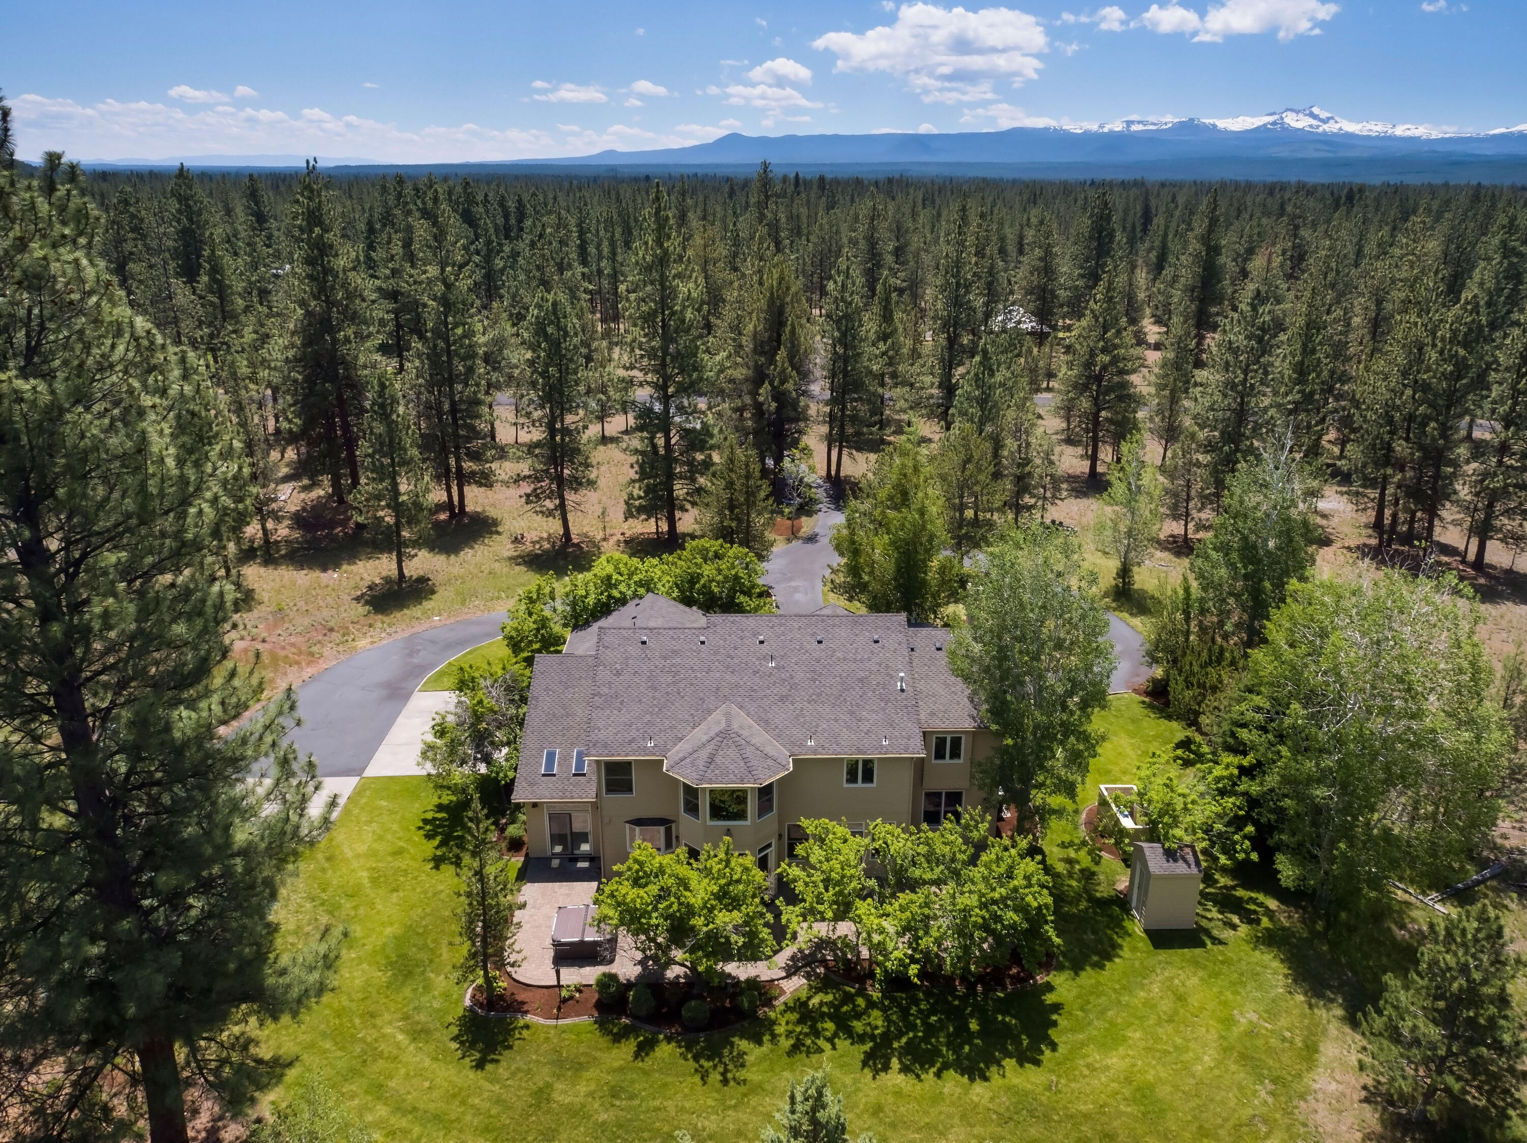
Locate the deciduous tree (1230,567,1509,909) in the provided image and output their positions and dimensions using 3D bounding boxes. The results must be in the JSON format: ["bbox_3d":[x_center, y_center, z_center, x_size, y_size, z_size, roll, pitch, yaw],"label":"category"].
[{"bbox_3d":[22.900,6.439,40.536,9.700,13.400,9.500,0,21,0],"label":"deciduous tree"}]

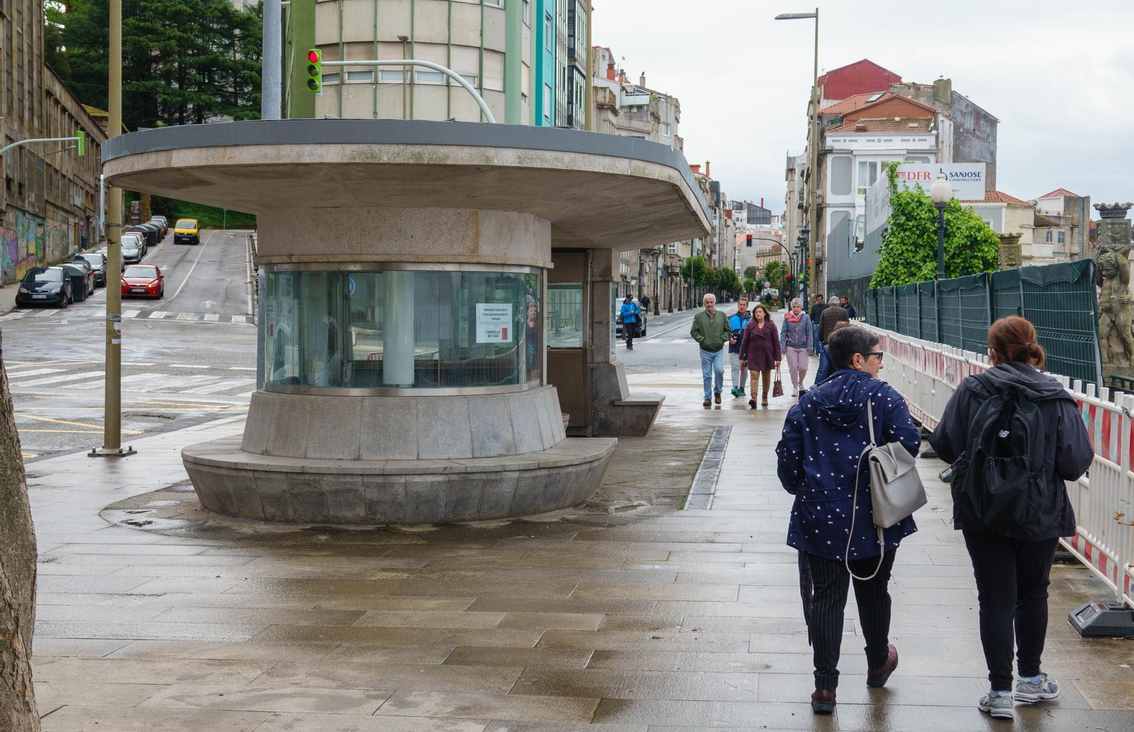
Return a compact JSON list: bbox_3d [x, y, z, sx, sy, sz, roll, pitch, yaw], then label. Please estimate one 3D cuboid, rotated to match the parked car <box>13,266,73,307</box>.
[{"bbox_3d":[-21.047,-3.252,61.026,1.830,1.590,4.330,0,6,-12],"label":"parked car"}]

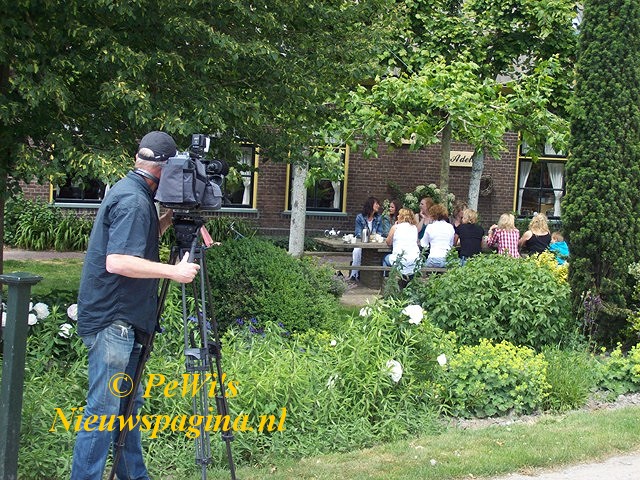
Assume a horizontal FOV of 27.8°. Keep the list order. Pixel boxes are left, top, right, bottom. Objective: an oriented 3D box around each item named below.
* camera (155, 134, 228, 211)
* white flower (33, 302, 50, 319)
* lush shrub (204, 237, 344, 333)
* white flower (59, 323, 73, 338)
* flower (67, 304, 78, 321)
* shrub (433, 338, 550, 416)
[{"bbox_3d":[-0.635,-0.334,6.400,0.210,0.355,0.430,4,3,29],"label":"camera"},{"bbox_3d":[-1.761,0.450,8.200,0.105,0.100,0.100,3,3,0],"label":"white flower"},{"bbox_3d":[-0.424,0.442,11.800,1.280,0.980,1.200,3,3,0],"label":"lush shrub"},{"bbox_3d":[-1.590,0.570,8.100,0.095,0.095,0.090,3,3,0],"label":"white flower"},{"bbox_3d":[-1.552,0.459,8.200,0.105,0.105,0.100,3,3,0],"label":"flower"},{"bbox_3d":[1.233,0.977,9.200,0.800,0.500,0.720,3,3,0],"label":"shrub"}]

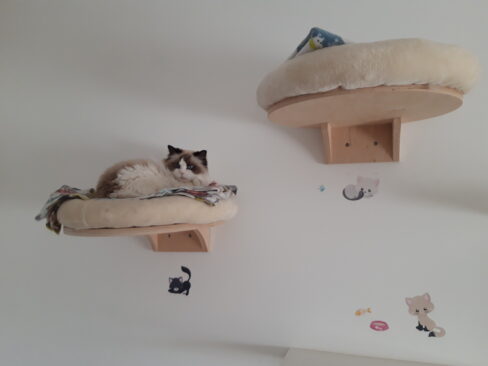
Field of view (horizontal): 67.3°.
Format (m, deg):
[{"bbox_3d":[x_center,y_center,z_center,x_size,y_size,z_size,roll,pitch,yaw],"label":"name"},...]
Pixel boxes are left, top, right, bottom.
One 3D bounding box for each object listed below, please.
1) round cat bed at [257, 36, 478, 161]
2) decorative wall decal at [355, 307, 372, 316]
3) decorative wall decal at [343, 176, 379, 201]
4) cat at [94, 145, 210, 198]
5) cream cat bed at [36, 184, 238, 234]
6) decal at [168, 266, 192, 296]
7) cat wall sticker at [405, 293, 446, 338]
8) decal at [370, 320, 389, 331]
[{"bbox_3d":[0.288,-0.169,0.913,0.520,0.223,0.475,-1,0,0],"label":"round cat bed"},{"bbox_3d":[0.369,0.401,1.133,0.050,0.026,0.008,-1,0,17],"label":"decorative wall decal"},{"bbox_3d":[0.363,0.018,1.135,0.111,0.076,0.008,-1,0,17],"label":"decorative wall decal"},{"bbox_3d":[-0.283,-0.015,1.092,0.360,0.185,0.210,-1,0,32],"label":"cat"},{"bbox_3d":[-0.312,0.074,1.100,0.570,0.145,0.370,-1,0,17],"label":"cream cat bed"},{"bbox_3d":[-0.230,0.353,1.312,0.093,0.106,0.008,-1,0,17],"label":"decal"},{"bbox_3d":[0.538,0.393,1.083,0.111,0.130,0.008,-1,0,17],"label":"cat wall sticker"},{"bbox_3d":[0.415,0.439,1.119,0.056,0.032,0.008,-1,0,17],"label":"decal"}]

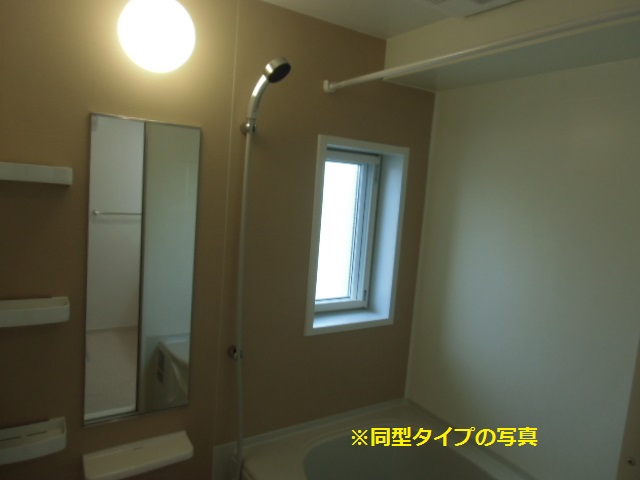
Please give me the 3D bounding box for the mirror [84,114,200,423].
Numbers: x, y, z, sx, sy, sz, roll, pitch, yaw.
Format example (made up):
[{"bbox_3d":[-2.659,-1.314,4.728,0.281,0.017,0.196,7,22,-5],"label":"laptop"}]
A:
[{"bbox_3d":[-0.516,0.101,1.307,0.300,0.880,0.025,0,7,-33],"label":"mirror"}]

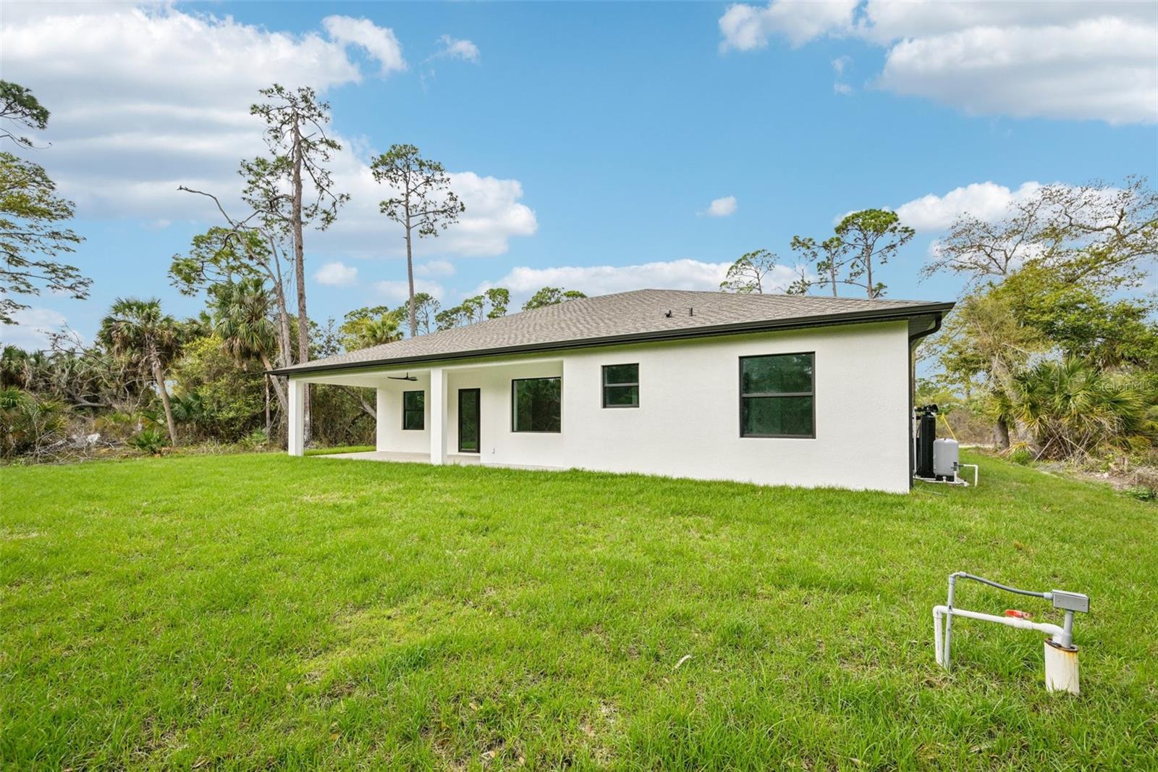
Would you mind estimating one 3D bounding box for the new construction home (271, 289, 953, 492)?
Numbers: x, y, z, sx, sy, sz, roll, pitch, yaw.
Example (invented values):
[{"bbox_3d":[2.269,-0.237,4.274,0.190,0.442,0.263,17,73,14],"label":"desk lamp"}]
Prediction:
[{"bbox_3d":[1.020,-0.470,18.640,19.500,6.500,16.000,-2,-4,28],"label":"new construction home"}]

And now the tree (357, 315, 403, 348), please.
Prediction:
[{"bbox_3d":[-12.822,-0.408,29.000,3.500,8.300,3.500,2,-4,-26],"label":"tree"}]

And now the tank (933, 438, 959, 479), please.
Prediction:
[{"bbox_3d":[7.384,1.472,9.050,0.400,0.830,0.400,-3,-5,39],"label":"tank"}]

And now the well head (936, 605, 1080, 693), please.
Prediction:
[{"bbox_3d":[2.245,1.390,2.390,0.540,0.345,0.130,-2,-4,32],"label":"well head"}]

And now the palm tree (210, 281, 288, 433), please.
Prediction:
[{"bbox_3d":[-16.027,-1.237,22.000,3.500,8.100,3.500,3,-5,-35],"label":"palm tree"}]

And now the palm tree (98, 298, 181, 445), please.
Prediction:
[{"bbox_3d":[-23.416,-0.771,24.000,3.600,7.900,3.600,-4,-5,45],"label":"palm tree"}]

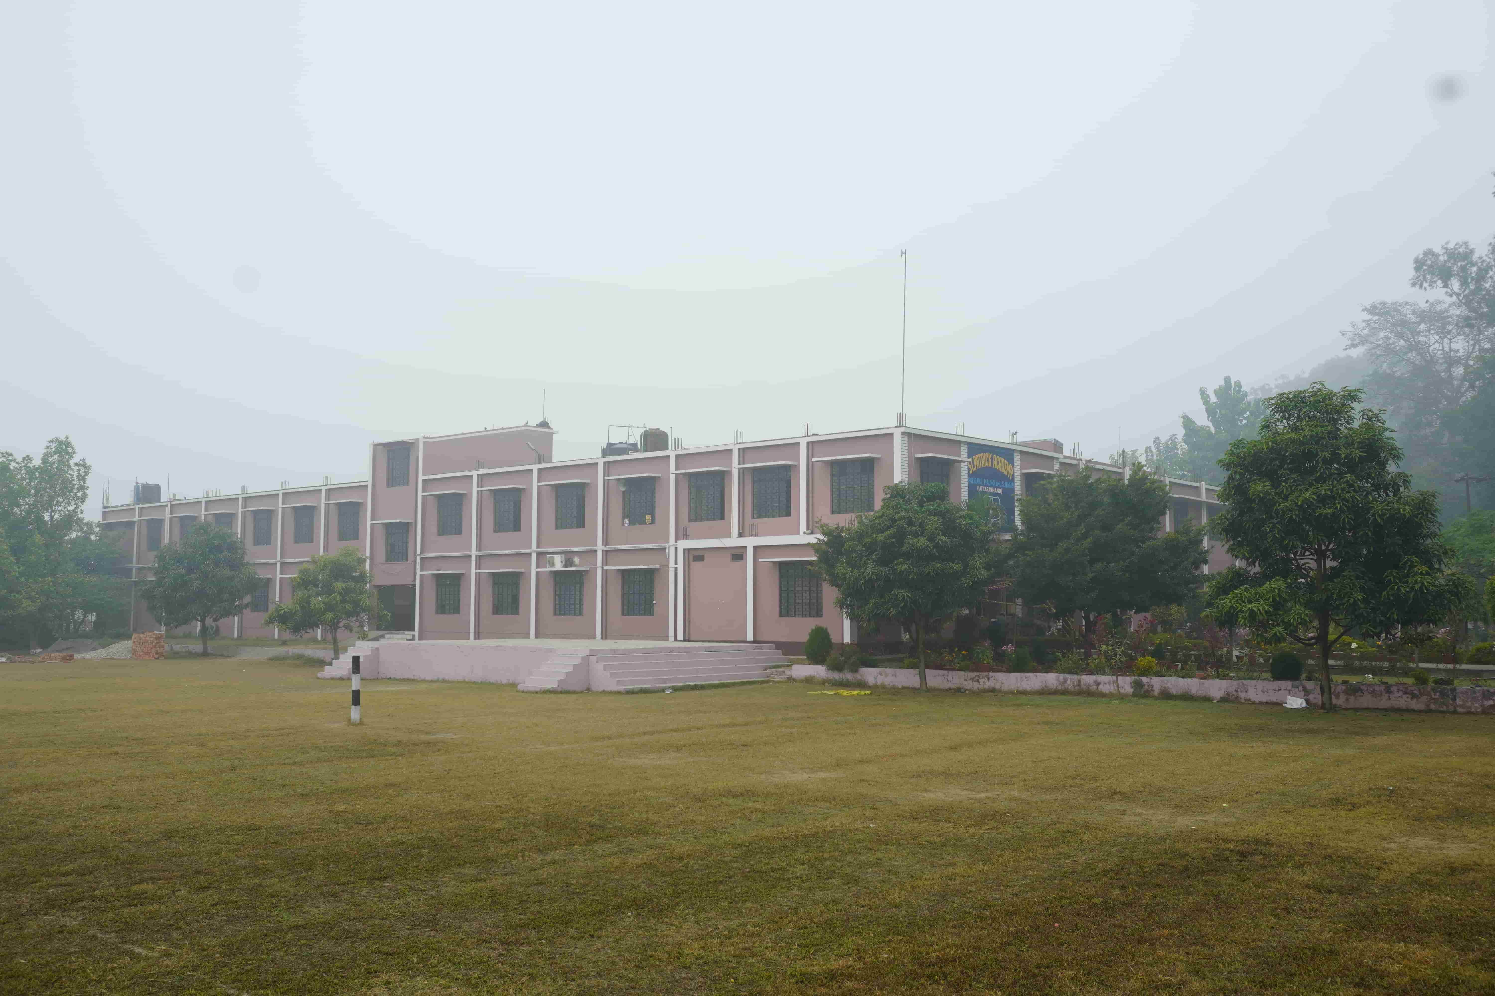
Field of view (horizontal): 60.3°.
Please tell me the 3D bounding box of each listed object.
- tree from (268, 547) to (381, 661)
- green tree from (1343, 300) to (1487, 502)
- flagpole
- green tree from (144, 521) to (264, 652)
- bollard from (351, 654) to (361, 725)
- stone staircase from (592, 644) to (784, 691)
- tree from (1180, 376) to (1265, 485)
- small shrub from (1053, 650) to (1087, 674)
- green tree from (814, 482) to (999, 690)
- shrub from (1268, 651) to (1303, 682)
[{"bbox_3d":[-13.875,3.463,42.356,3.920,3.851,3.920,2,-5,-18],"label":"tree"},{"bbox_3d":[41.420,-3.632,80.592,9.360,18.053,9.360,-2,-5,27],"label":"green tree"},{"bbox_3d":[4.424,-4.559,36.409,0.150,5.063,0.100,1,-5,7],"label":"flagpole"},{"bbox_3d":[-22.242,3.729,52.490,4.851,5.371,4.851,2,-5,-23],"label":"green tree"},{"bbox_3d":[-7.205,3.536,23.725,0.151,1.249,0.151,1,-5,-17],"label":"bollard"},{"bbox_3d":[-1.510,4.601,34.944,5.950,1.061,1.332,4,-7,-44],"label":"stone staircase"},{"bbox_3d":[27.545,0.179,75.253,4.916,14.734,4.916,-2,-5,20],"label":"tree"},{"bbox_3d":[7.131,3.653,28.496,0.750,0.578,0.700,-1,-5,14],"label":"small shrub"},{"bbox_3d":[3.576,1.981,29.137,4.204,4.671,4.204,0,-5,7],"label":"green tree"},{"bbox_3d":[10.578,3.320,25.313,0.666,0.616,0.666,-2,-5,22],"label":"shrub"}]

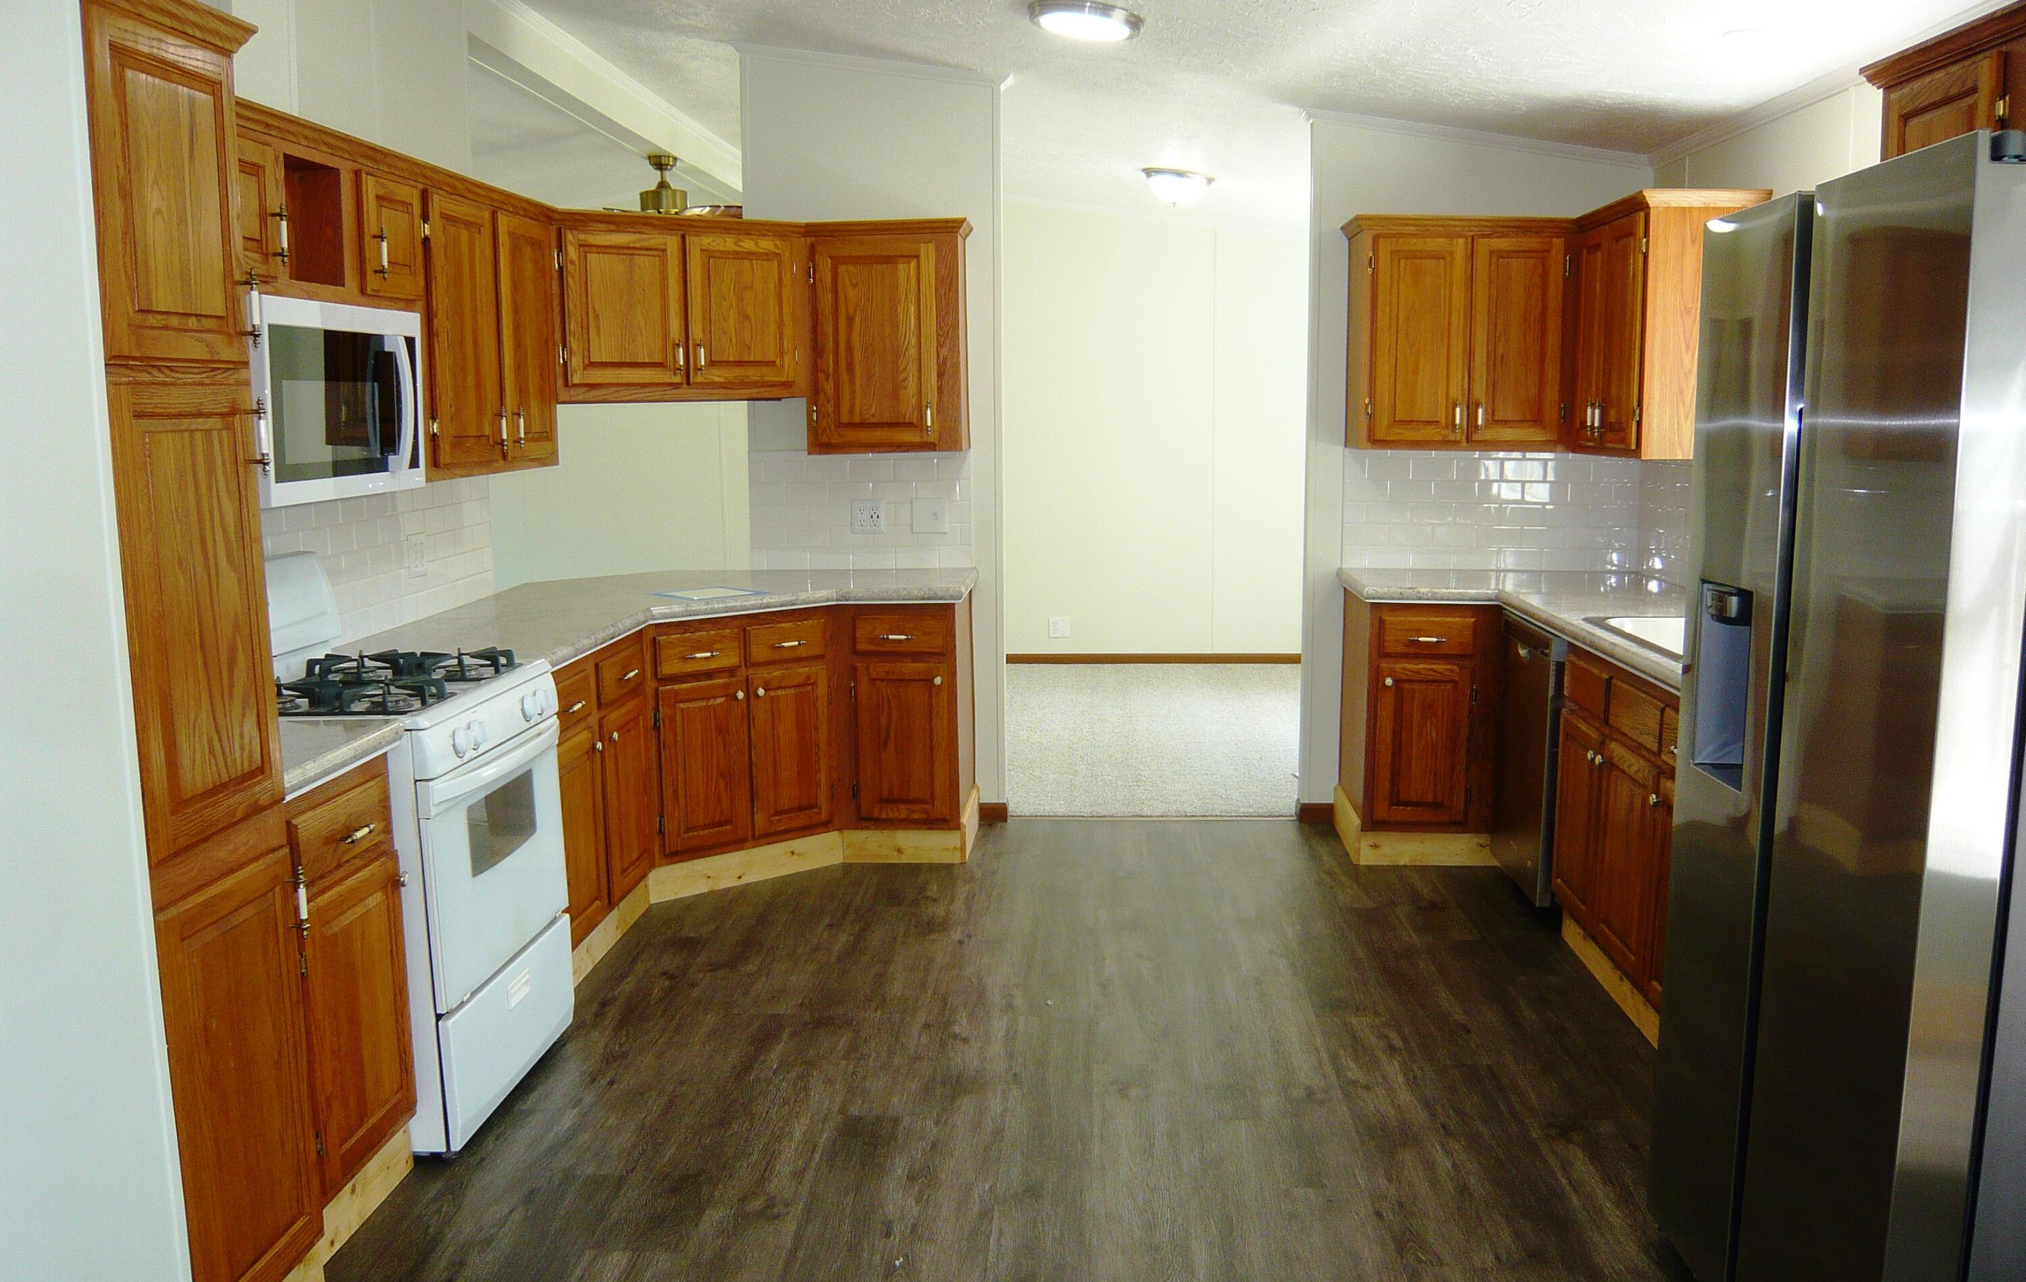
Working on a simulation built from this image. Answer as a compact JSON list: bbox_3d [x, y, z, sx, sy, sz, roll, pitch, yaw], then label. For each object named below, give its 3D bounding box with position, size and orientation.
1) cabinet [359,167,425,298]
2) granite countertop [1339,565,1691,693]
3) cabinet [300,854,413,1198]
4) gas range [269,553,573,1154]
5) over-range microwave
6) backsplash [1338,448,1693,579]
[{"bbox_3d":[-1.559,-0.919,3.754,0.330,0.275,0.320,0,8,4],"label":"cabinet"},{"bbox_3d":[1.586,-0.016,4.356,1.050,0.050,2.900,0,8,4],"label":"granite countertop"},{"bbox_3d":[-1.438,0.696,3.009,0.510,0.540,0.381,0,8,3],"label":"cabinet"},{"bbox_3d":[-1.390,0.422,3.538,0.668,1.158,0.762,0,8,3],"label":"gas range"},{"bbox_3d":[-1.544,-0.504,3.441,0.386,0.396,0.738,0,8,3],"label":"over-range microwave"},{"bbox_3d":[1.657,-0.430,5.502,1.020,0.432,0.446,0,8,3],"label":"backsplash"}]

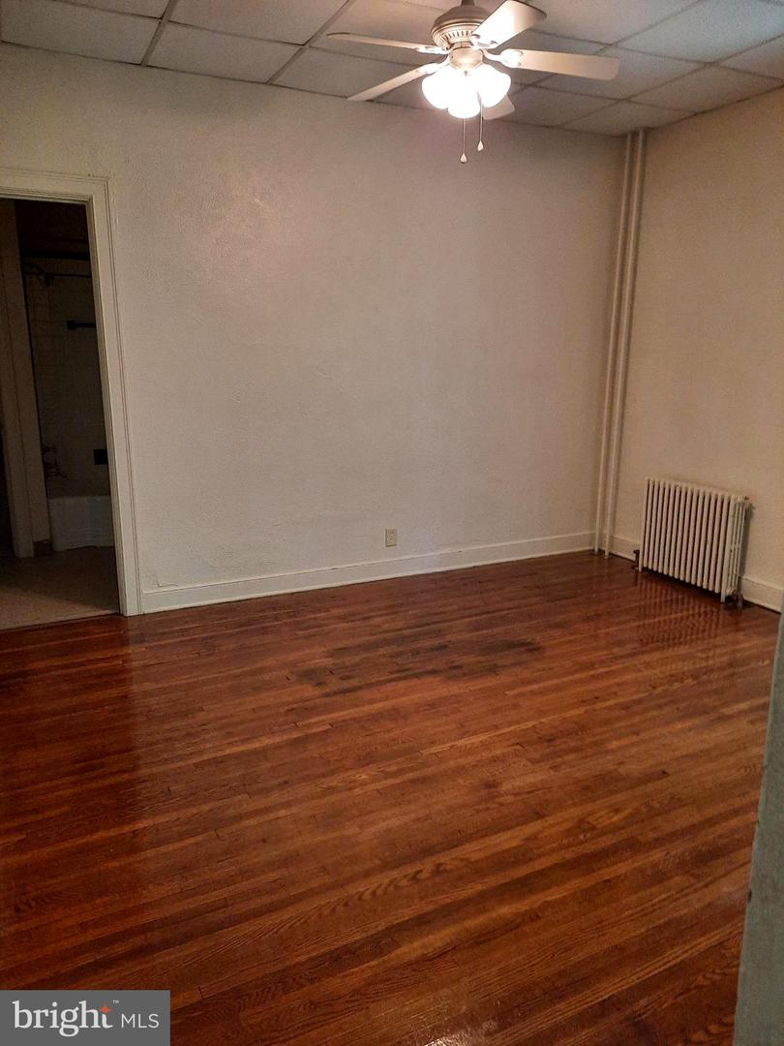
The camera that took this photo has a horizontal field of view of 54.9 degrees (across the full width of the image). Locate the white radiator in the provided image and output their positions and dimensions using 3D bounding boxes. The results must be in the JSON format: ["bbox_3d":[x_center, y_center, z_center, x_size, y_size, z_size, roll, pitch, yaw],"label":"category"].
[{"bbox_3d":[1.816,0.084,4.621,0.120,0.625,0.700,-6,15,-25],"label":"white radiator"}]

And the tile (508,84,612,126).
[{"bbox_3d":[0.869,-2.352,4.263,0.600,0.020,0.570,-6,15,-25],"label":"tile"}]

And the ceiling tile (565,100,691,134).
[{"bbox_3d":[1.384,-2.406,4.495,0.530,0.020,0.570,-6,15,-25],"label":"ceiling tile"}]

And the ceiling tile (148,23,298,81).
[{"bbox_3d":[-0.782,-2.174,3.500,0.600,0.020,0.570,-6,15,-25],"label":"ceiling tile"}]

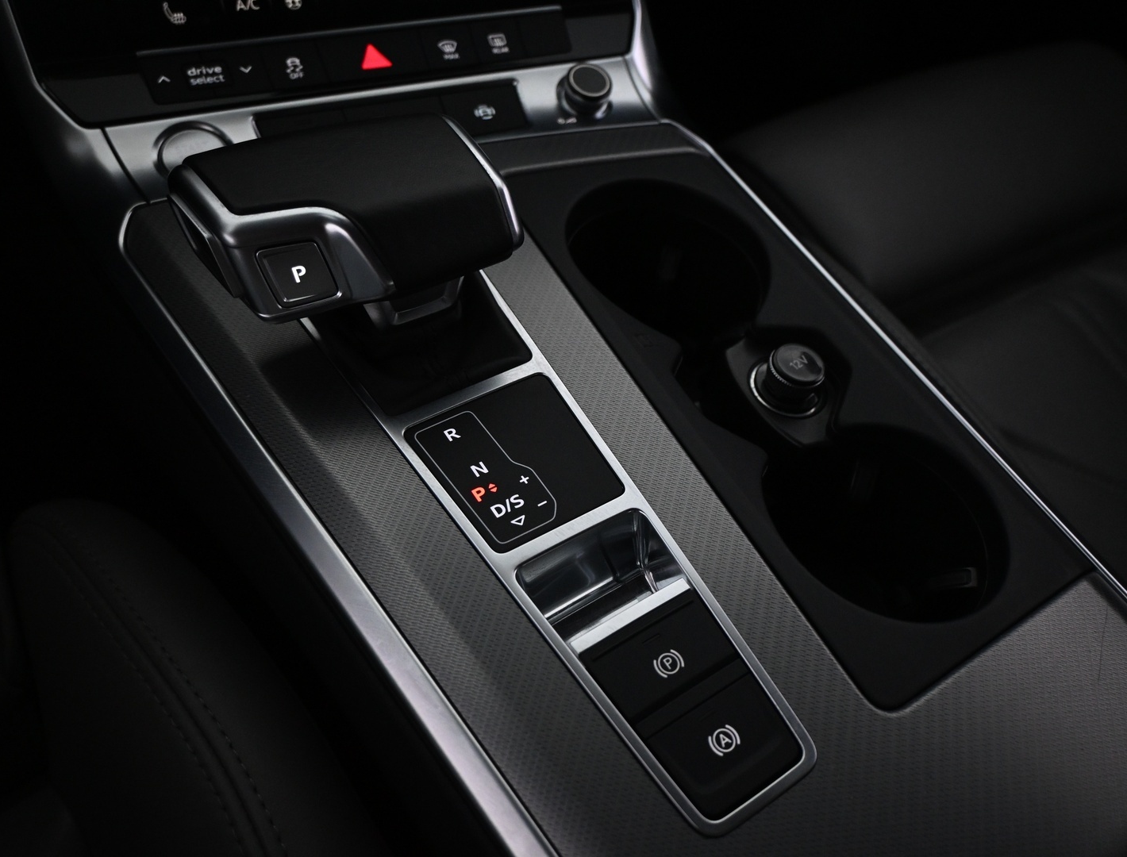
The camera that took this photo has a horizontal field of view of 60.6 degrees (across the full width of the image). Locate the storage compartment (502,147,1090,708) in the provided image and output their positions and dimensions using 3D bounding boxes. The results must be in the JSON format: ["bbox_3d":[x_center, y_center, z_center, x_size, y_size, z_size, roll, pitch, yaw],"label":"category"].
[{"bbox_3d":[0.074,-0.009,0.404,0.104,0.065,0.262,-21,58,-22],"label":"storage compartment"}]

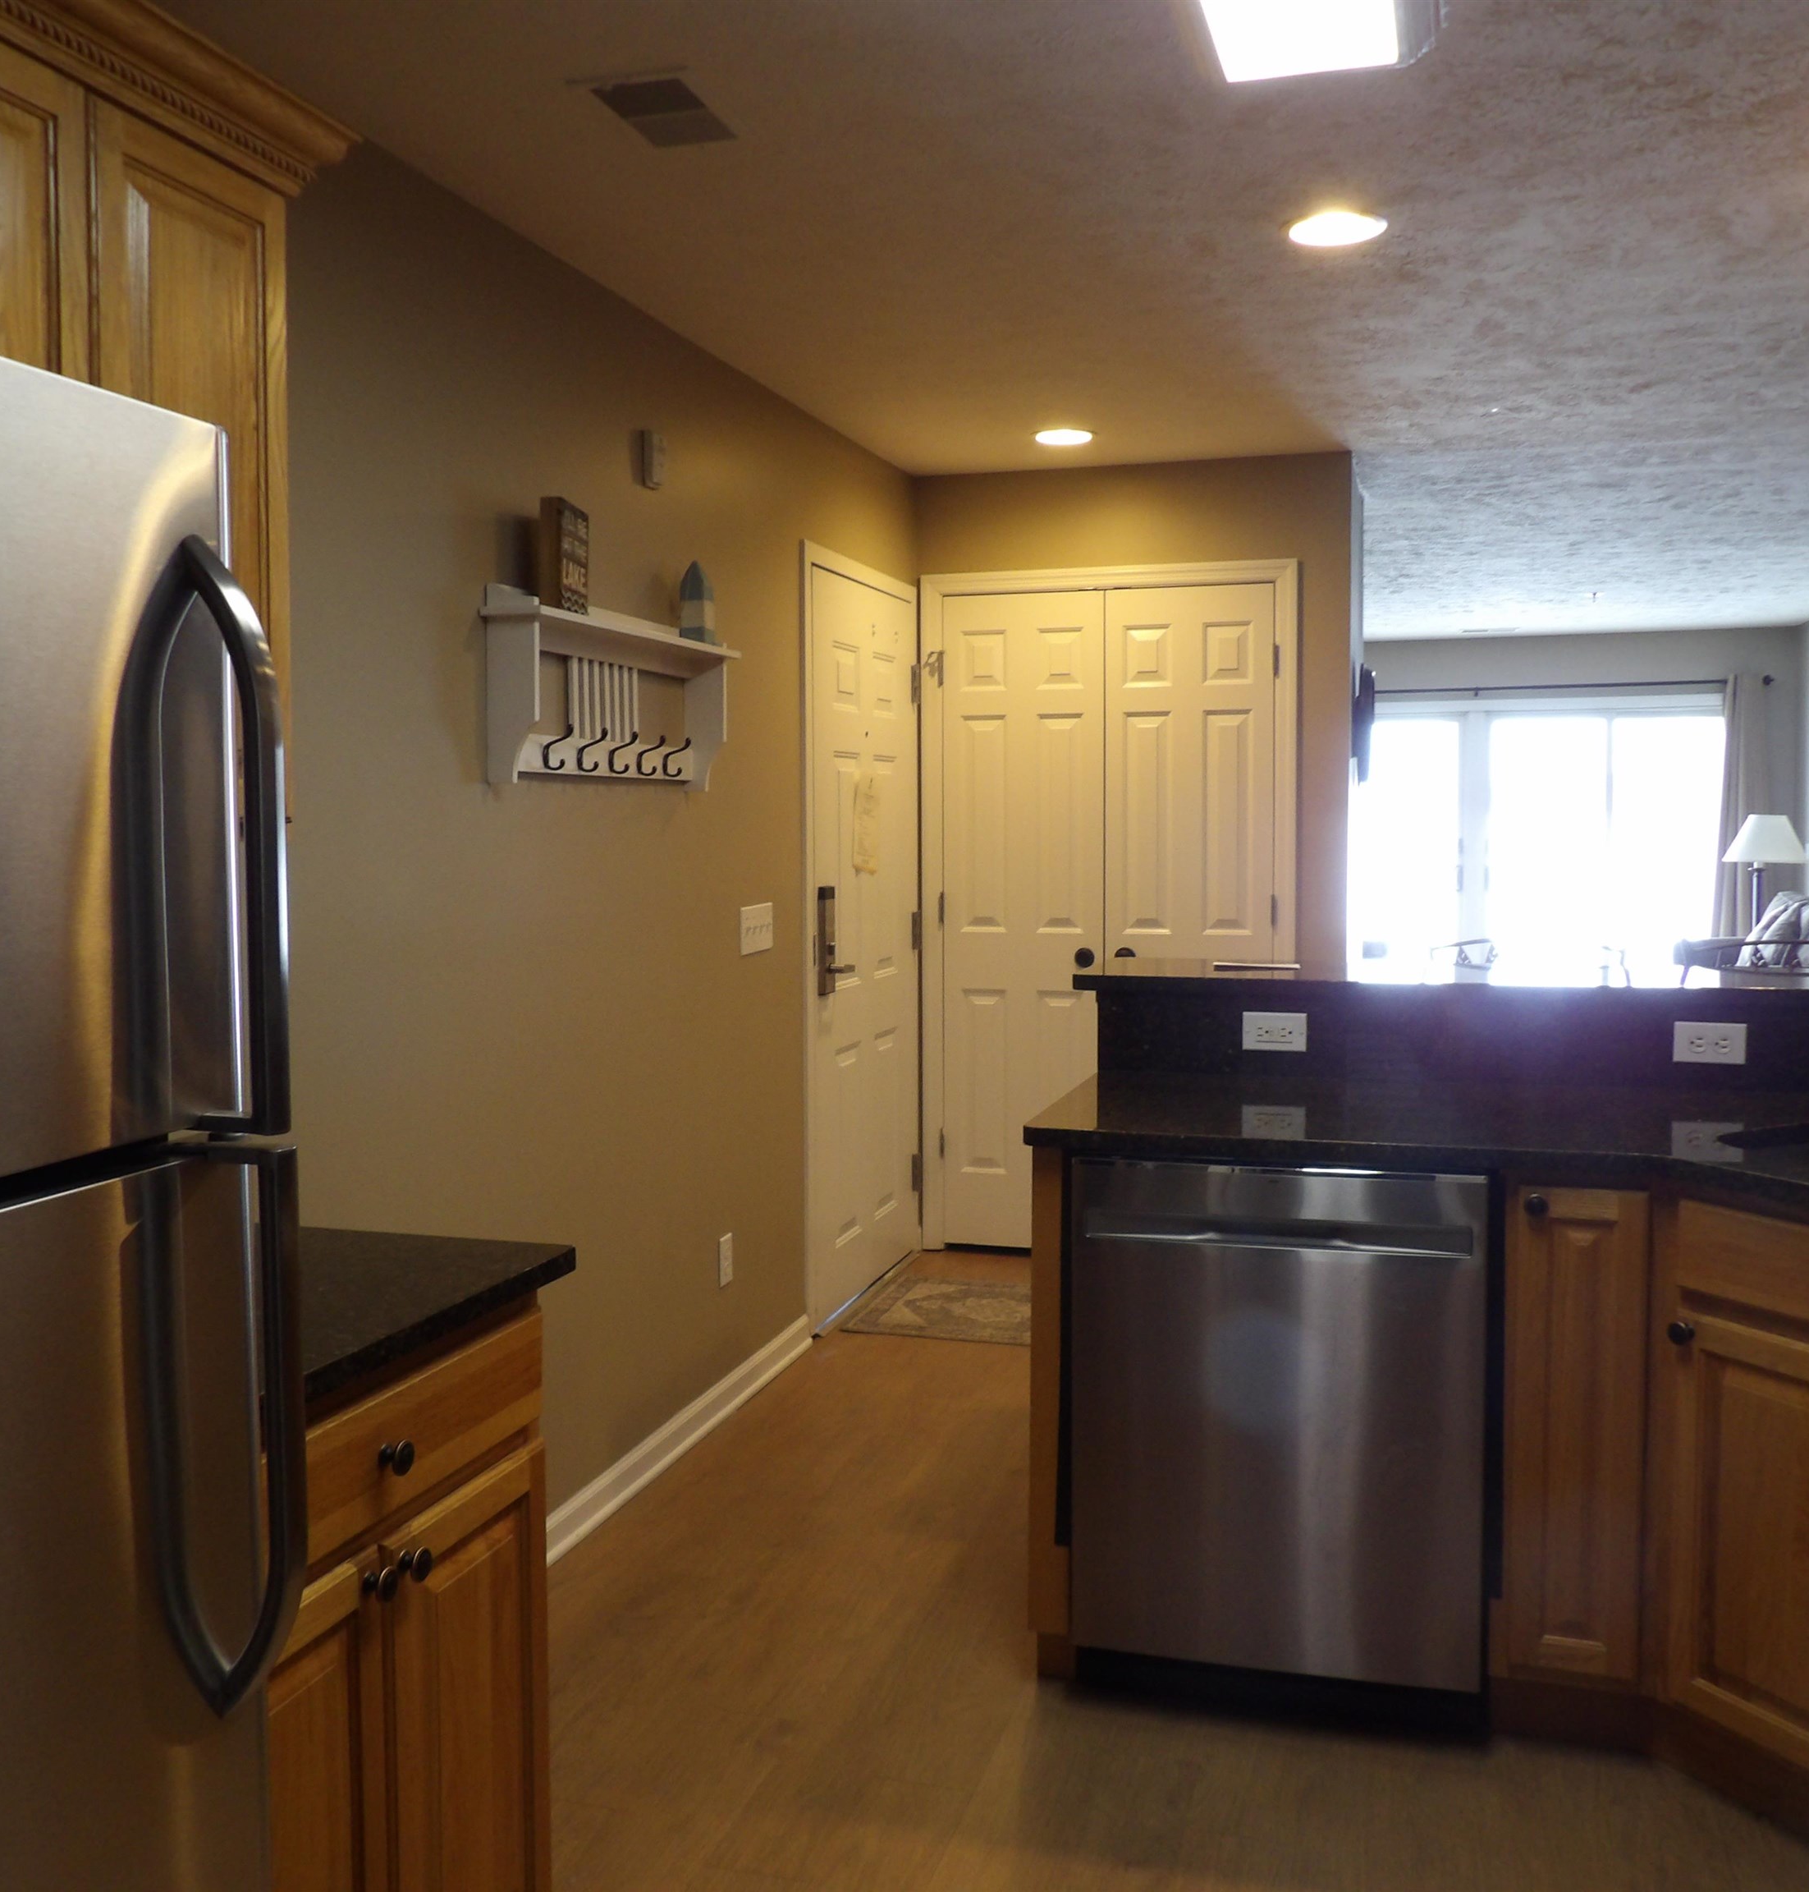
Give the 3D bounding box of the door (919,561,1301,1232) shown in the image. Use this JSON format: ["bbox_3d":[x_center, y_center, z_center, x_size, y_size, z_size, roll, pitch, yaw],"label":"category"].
[{"bbox_3d":[0.612,-0.058,5.359,1.020,2.035,0.045,1,5,17],"label":"door"}]

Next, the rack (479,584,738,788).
[{"bbox_3d":[-0.540,-0.481,3.418,0.120,0.343,0.900,1,5,17],"label":"rack"}]

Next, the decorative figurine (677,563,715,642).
[{"bbox_3d":[-0.442,-0.725,3.719,0.056,0.182,0.057,1,5,17],"label":"decorative figurine"}]

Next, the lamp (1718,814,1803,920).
[{"bbox_3d":[4.380,-0.295,8.930,0.430,0.740,0.430,1,5,17],"label":"lamp"}]

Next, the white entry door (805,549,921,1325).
[{"bbox_3d":[-0.112,-0.017,5.074,0.050,2.040,0.930,1,5,17],"label":"white entry door"}]

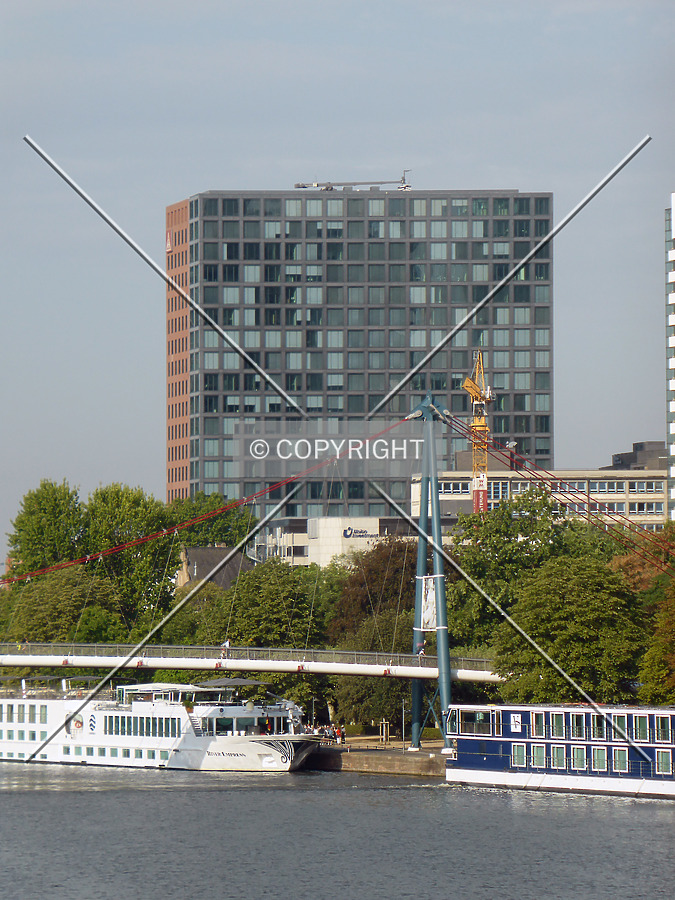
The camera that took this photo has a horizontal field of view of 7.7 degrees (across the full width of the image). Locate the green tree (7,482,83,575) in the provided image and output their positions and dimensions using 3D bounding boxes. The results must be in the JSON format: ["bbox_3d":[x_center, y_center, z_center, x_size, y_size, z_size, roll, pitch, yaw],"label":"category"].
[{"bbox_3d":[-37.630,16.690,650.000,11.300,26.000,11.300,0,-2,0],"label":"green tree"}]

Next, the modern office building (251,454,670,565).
[{"bbox_3d":[17.420,15.940,704.900,57.000,30.000,28.000,0,-2,6],"label":"modern office building"}]

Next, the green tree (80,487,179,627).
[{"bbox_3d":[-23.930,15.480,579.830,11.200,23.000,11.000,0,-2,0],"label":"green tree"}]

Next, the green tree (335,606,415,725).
[{"bbox_3d":[3.980,23.730,540.000,9.300,13.600,9.300,0,-2,0],"label":"green tree"}]

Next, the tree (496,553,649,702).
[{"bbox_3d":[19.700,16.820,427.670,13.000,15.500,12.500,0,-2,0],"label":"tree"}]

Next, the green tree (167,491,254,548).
[{"bbox_3d":[-16.700,15.820,659.870,11.800,21.000,11.500,0,-2,0],"label":"green tree"}]

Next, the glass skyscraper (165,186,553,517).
[{"bbox_3d":[3.540,-4.530,845.770,62.000,77.000,29.000,0,-2,-3],"label":"glass skyscraper"}]

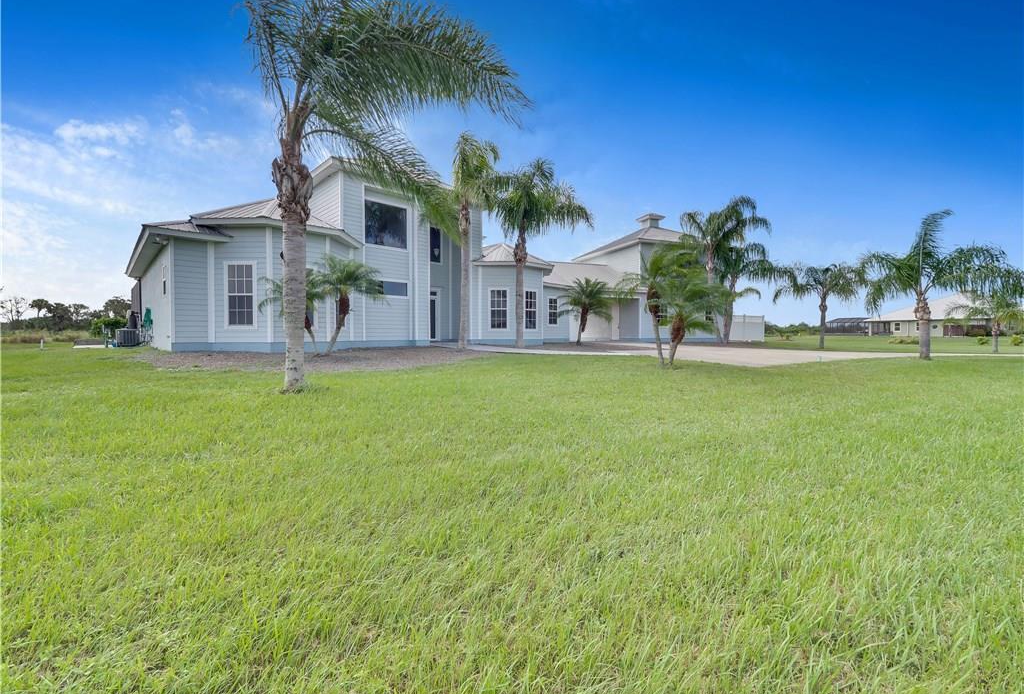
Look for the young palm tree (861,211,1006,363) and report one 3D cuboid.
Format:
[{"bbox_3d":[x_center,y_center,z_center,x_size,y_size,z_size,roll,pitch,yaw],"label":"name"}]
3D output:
[{"bbox_3d":[16.307,-2.421,16.300,4.080,5.830,3.960,0,2,0],"label":"young palm tree"}]

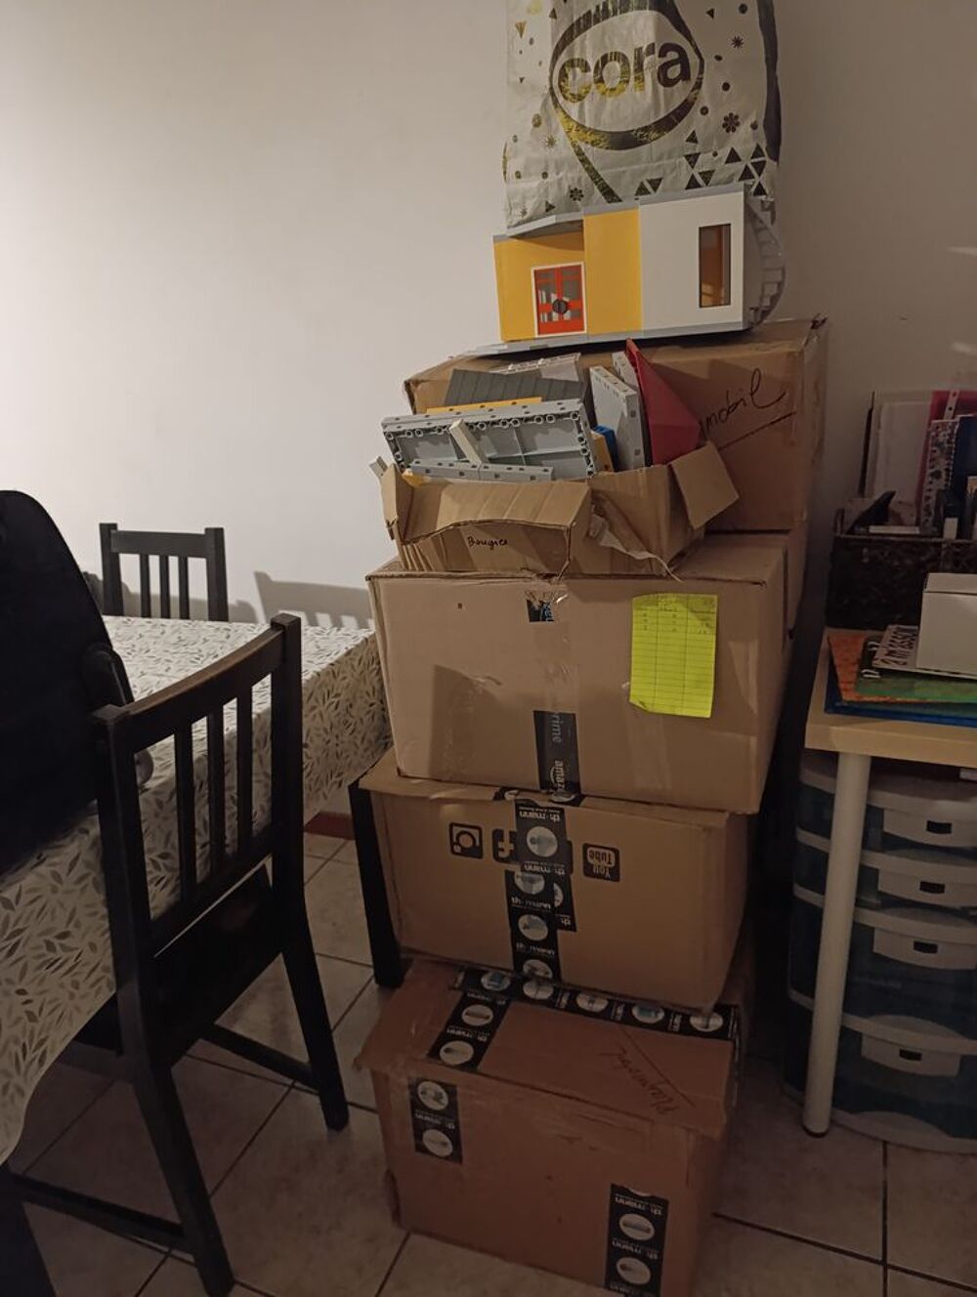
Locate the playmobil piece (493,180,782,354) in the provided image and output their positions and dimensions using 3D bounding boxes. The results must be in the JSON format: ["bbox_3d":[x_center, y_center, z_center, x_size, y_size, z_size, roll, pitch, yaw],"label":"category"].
[{"bbox_3d":[0.225,-0.611,1.421,0.497,0.190,0.280,3,21,20],"label":"playmobil piece"}]

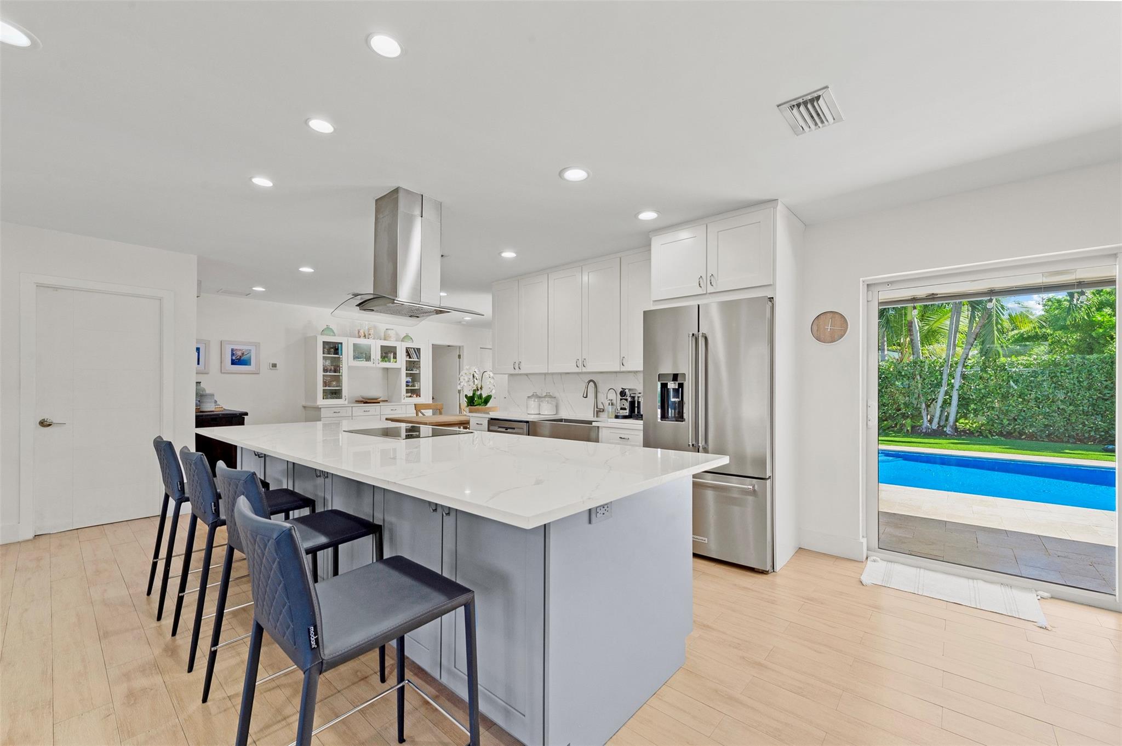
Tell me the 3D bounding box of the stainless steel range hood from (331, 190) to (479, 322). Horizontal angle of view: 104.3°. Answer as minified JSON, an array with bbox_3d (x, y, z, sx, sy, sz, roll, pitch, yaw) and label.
[{"bbox_3d":[-1.021,-0.764,2.916,0.860,0.789,0.660,-1,-2,40],"label":"stainless steel range hood"}]

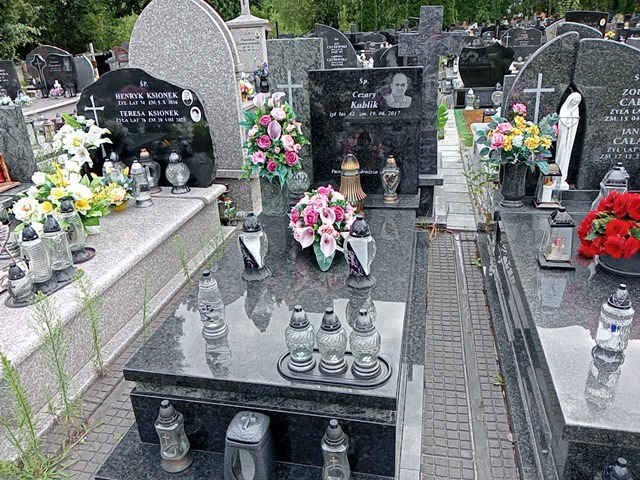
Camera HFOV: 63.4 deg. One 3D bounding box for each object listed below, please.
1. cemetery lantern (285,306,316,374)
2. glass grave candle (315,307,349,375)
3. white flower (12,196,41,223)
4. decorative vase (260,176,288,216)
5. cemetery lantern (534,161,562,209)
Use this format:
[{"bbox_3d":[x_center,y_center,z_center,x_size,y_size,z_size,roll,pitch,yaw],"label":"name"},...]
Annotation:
[{"bbox_3d":[-0.069,0.331,1.801,0.097,0.222,0.097,3,23,12],"label":"cemetery lantern"},{"bbox_3d":[0.039,0.336,1.770,0.107,0.236,0.107,-2,23,1],"label":"glass grave candle"},{"bbox_3d":[-1.729,-0.180,3.050,0.147,0.143,0.100,-16,27,-28],"label":"white flower"},{"bbox_3d":[-0.285,-0.303,3.349,0.170,0.255,0.170,3,23,12],"label":"decorative vase"},{"bbox_3d":[1.380,-0.342,3.099,0.140,0.268,0.135,3,24,11],"label":"cemetery lantern"}]

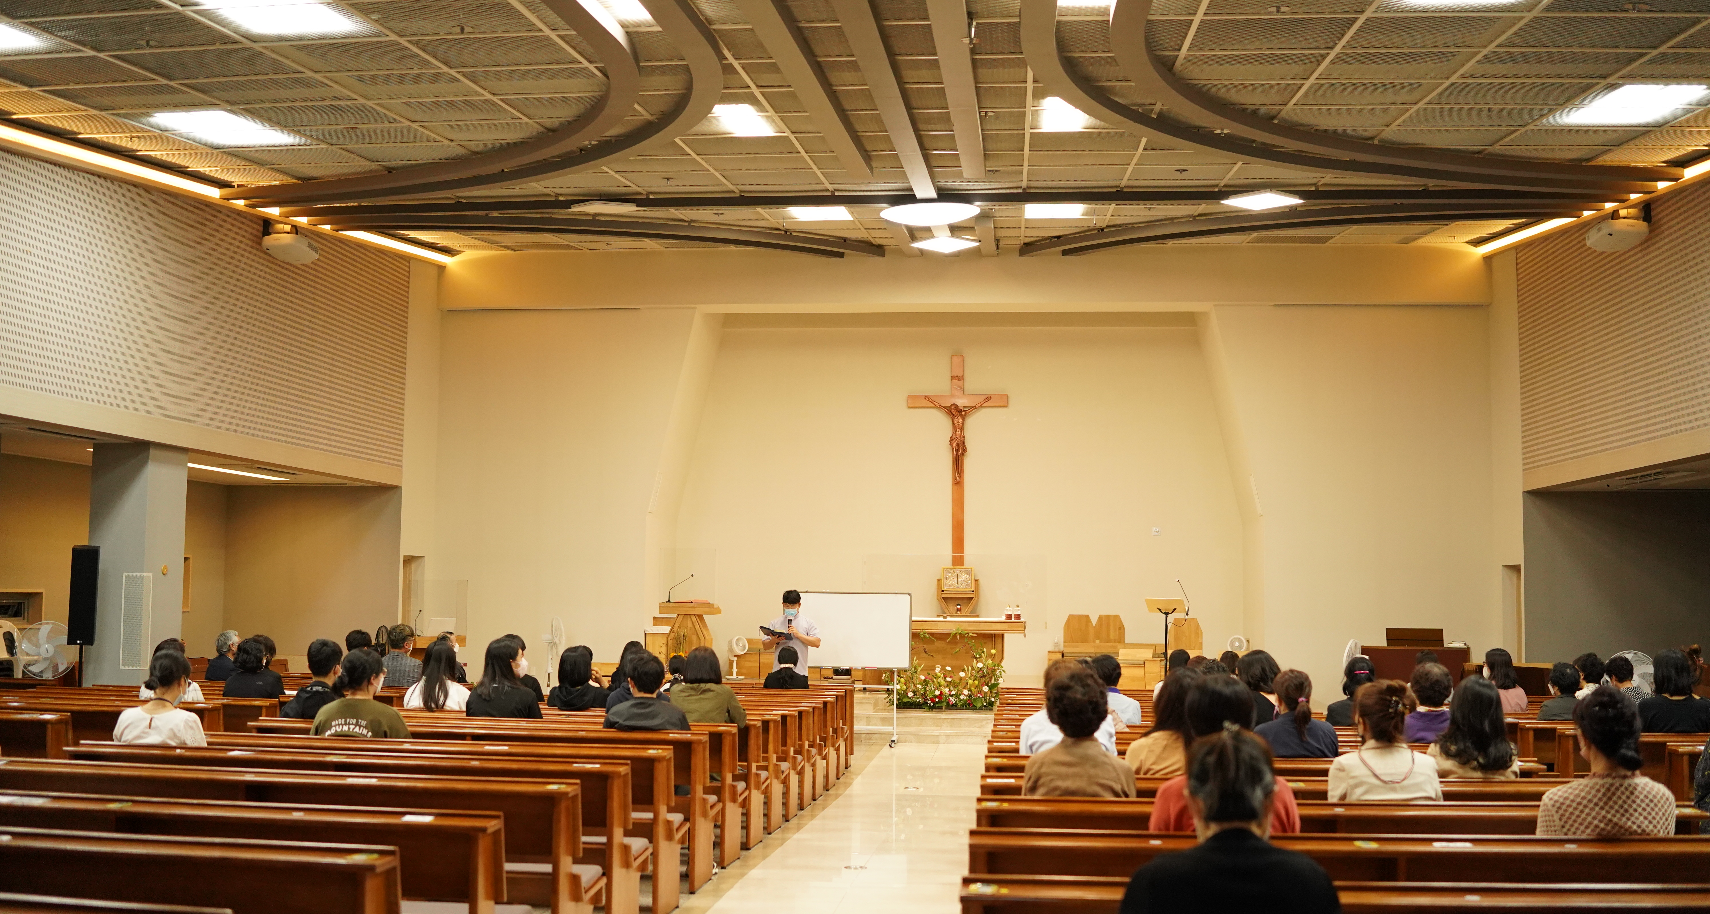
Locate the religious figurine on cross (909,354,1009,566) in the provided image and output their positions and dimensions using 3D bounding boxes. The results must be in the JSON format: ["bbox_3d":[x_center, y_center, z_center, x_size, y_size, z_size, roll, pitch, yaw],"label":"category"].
[{"bbox_3d":[1.601,0.038,25.703,1.573,3.307,0.280,0,-5,6],"label":"religious figurine on cross"}]

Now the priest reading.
[{"bbox_3d":[-0.711,2.369,18.219,0.600,1.795,0.450,0,-5,3],"label":"priest reading"}]

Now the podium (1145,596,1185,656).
[{"bbox_3d":[3.978,2.479,21.283,0.520,1.344,0.420,0,-5,6],"label":"podium"}]

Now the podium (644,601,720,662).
[{"bbox_3d":[-2.234,2.563,22.384,0.800,1.214,0.580,1,-5,1],"label":"podium"}]

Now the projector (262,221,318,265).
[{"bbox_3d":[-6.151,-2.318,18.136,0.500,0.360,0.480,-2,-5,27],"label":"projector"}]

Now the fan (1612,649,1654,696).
[{"bbox_3d":[6.751,2.348,14.471,0.530,1.352,0.450,-1,-5,16],"label":"fan"}]

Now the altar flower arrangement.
[{"bbox_3d":[1.199,2.869,21.470,1.509,0.796,0.500,0,-5,6],"label":"altar flower arrangement"}]

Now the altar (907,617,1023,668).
[{"bbox_3d":[1.235,2.684,22.238,2.070,1.030,0.800,0,-5,6],"label":"altar"}]

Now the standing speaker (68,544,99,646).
[{"bbox_3d":[-7.109,1.272,15.304,0.235,0.920,0.250,2,-5,-14],"label":"standing speaker"}]

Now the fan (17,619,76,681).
[{"bbox_3d":[-7.736,2.277,15.885,0.530,1.384,0.450,1,-5,-6],"label":"fan"}]

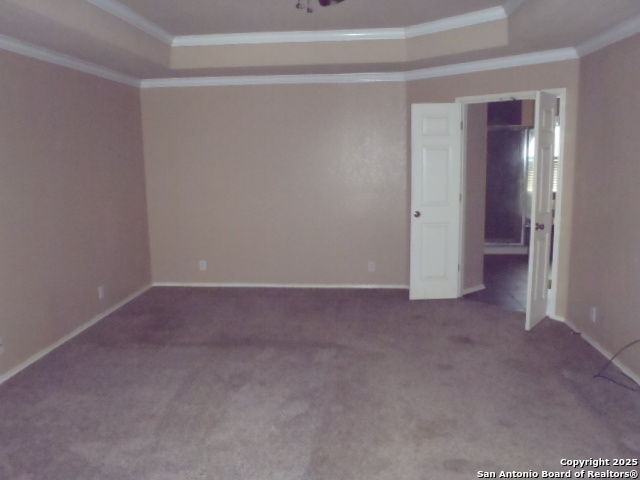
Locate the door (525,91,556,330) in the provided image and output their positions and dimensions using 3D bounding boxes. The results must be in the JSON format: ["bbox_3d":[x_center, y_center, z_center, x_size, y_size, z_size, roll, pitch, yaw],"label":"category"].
[{"bbox_3d":[1.938,-0.240,4.527,0.042,2.030,0.515,6,12,38],"label":"door"}]

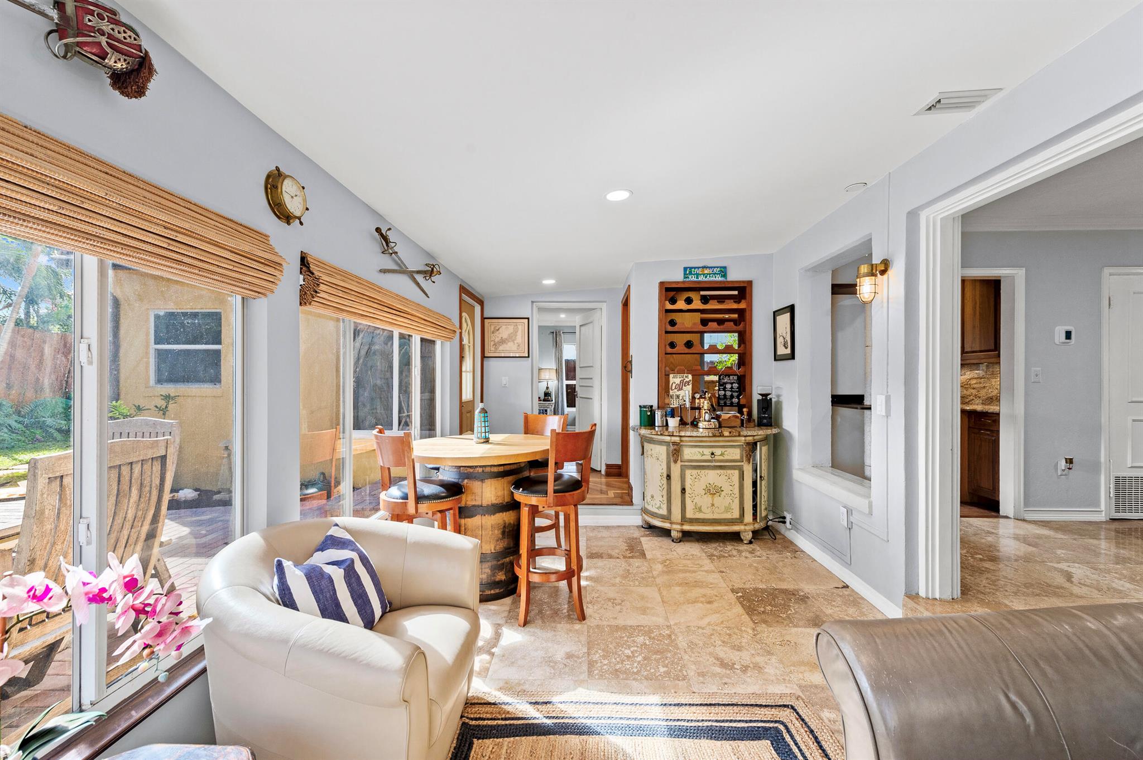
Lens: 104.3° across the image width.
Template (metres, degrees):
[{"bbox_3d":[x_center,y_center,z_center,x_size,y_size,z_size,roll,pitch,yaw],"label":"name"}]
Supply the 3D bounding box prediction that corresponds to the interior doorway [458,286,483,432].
[{"bbox_3d":[-1.146,0.113,4.940,0.150,2.120,1.060,0,0,1],"label":"interior doorway"}]

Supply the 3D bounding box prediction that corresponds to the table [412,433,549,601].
[{"bbox_3d":[-0.583,0.893,2.975,0.990,0.923,0.990,0,0,1],"label":"table"}]

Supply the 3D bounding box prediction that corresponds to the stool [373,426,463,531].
[{"bbox_3d":[-0.858,0.805,2.505,0.480,1.080,0.440,0,0,-44],"label":"stool"}]

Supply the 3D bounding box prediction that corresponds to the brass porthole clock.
[{"bbox_3d":[-1.110,-0.715,1.740,0.065,0.205,0.205,0,0,2],"label":"brass porthole clock"}]

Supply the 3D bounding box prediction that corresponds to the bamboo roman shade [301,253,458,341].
[{"bbox_3d":[-1.115,-0.445,3.004,0.130,0.240,2.150,0,0,1],"label":"bamboo roman shade"}]

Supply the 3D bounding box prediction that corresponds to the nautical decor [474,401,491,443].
[{"bbox_3d":[-0.612,0.295,3.050,0.115,0.272,0.115,0,0,0],"label":"nautical decor"}]

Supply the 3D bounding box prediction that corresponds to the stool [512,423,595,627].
[{"bbox_3d":[-0.130,0.815,2.645,0.500,1.080,0.490,0,0,37],"label":"stool"}]

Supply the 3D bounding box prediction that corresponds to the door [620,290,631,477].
[{"bbox_3d":[0.625,0.107,4.780,0.110,2.070,0.930,0,0,2],"label":"door"}]

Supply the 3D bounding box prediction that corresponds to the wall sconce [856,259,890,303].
[{"bbox_3d":[1.737,-0.572,2.572,0.175,0.260,0.110,0,0,1],"label":"wall sconce"}]

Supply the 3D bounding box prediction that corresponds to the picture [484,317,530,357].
[{"bbox_3d":[-0.791,-0.517,5.430,0.565,0.495,0.030,0,0,1],"label":"picture"}]

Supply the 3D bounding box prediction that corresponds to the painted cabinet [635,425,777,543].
[{"bbox_3d":[1.172,0.893,3.860,1.310,0.925,0.520,0,0,1],"label":"painted cabinet"}]

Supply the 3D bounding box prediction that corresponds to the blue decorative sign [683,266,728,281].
[{"bbox_3d":[1.235,-0.987,4.110,0.412,0.150,0.025,0,0,1],"label":"blue decorative sign"}]

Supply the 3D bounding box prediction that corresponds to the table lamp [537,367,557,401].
[{"bbox_3d":[-0.506,0.113,9.500,0.390,0.710,0.390,0,0,0],"label":"table lamp"}]

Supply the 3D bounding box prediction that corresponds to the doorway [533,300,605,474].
[{"bbox_3d":[-0.025,0.109,5.320,0.890,2.070,0.140,0,0,2],"label":"doorway"}]

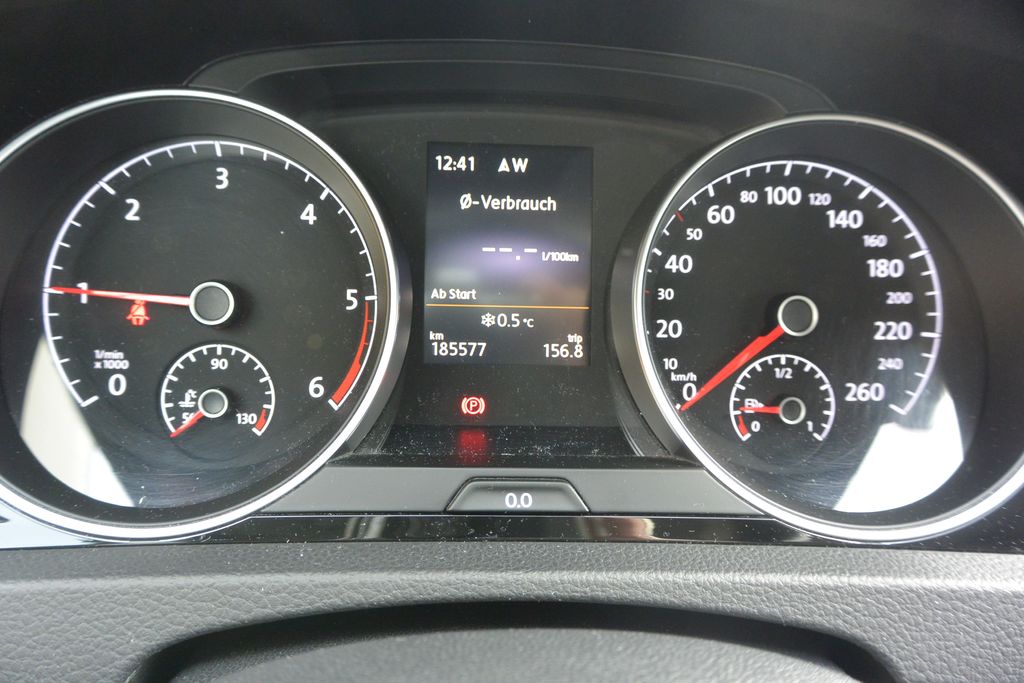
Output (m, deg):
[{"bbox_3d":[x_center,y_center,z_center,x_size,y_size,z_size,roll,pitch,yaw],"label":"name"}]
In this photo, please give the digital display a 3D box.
[{"bbox_3d":[-0.001,-0.029,0.261,0.055,0.073,0.010,1,1,-3],"label":"digital display"}]

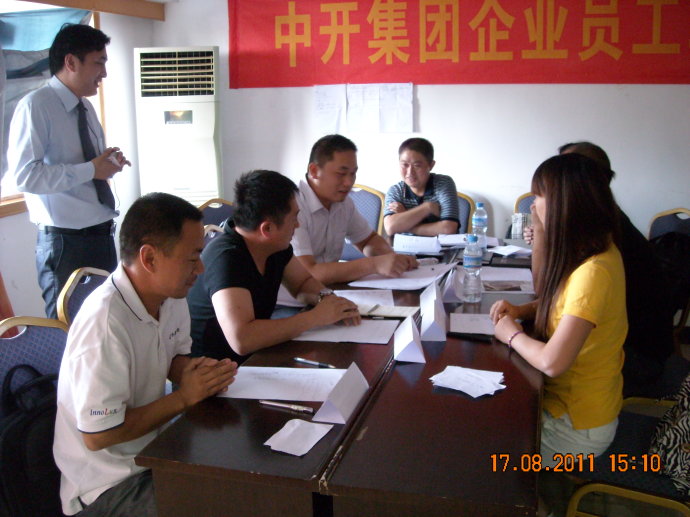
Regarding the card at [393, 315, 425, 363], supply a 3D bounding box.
[{"bbox_3d":[0.193,0.232,2.028,0.092,0.064,0.217,0,13,7],"label":"card"}]

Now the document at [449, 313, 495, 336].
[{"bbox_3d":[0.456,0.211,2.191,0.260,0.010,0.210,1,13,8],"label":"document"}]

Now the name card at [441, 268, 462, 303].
[{"bbox_3d":[0.404,0.100,2.552,0.076,0.064,0.220,2,14,12],"label":"name card"}]

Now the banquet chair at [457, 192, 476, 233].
[{"bbox_3d":[0.504,0.121,3.845,0.440,0.930,0.560,2,13,10],"label":"banquet chair"}]

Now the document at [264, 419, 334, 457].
[{"bbox_3d":[-0.106,0.386,1.543,0.102,0.010,0.147,6,16,26],"label":"document"}]

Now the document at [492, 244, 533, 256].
[{"bbox_3d":[0.771,-0.034,3.189,0.260,0.025,0.220,3,14,16],"label":"document"}]

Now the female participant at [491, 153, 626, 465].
[{"bbox_3d":[0.553,0.312,2.217,0.620,1.288,0.460,3,13,14],"label":"female participant"}]

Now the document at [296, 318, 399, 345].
[{"bbox_3d":[0.002,0.220,2.179,0.300,0.008,0.215,1,13,8],"label":"document"}]

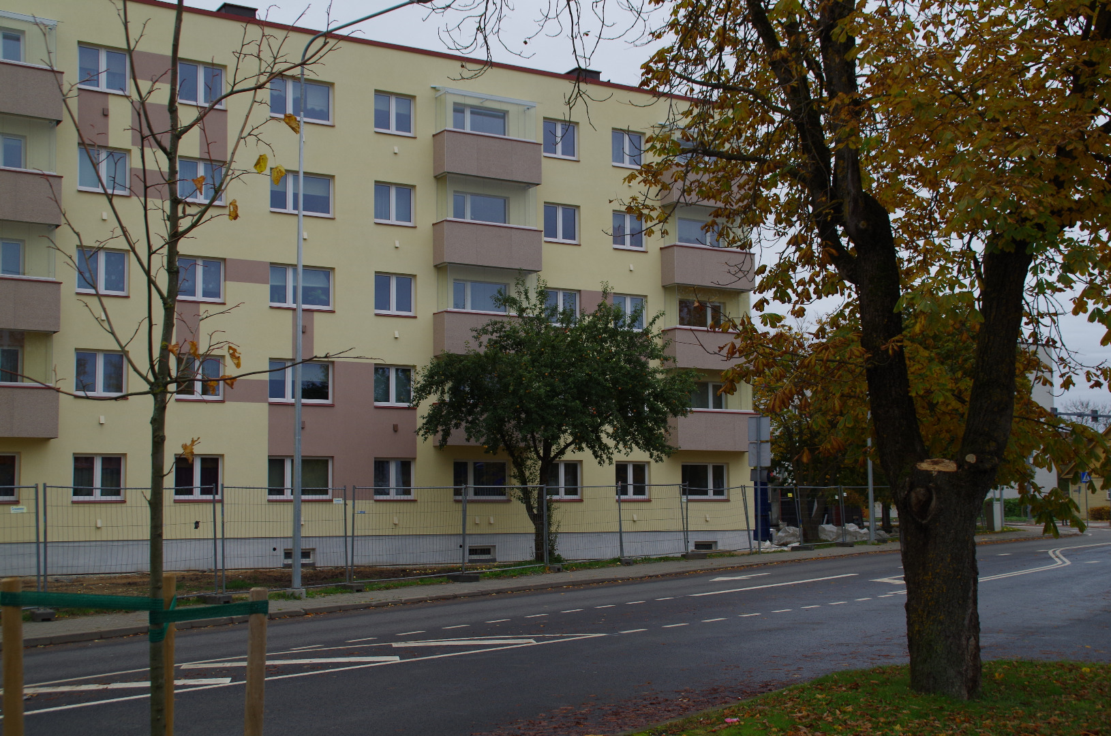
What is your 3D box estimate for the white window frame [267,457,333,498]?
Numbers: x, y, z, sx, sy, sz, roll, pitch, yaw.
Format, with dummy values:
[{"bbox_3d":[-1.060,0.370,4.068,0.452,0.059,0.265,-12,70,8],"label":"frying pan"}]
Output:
[{"bbox_3d":[-7.186,3.105,42.402,1.950,1.200,0.100,3,-7,-32],"label":"white window frame"}]

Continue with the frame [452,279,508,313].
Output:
[{"bbox_3d":[-2.284,-2.013,46.015,1.950,1.200,0.100,3,-7,-32],"label":"frame"}]

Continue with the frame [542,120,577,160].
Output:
[{"bbox_3d":[0.126,-7.271,48.102,1.360,1.200,0.100,3,-7,-32],"label":"frame"}]

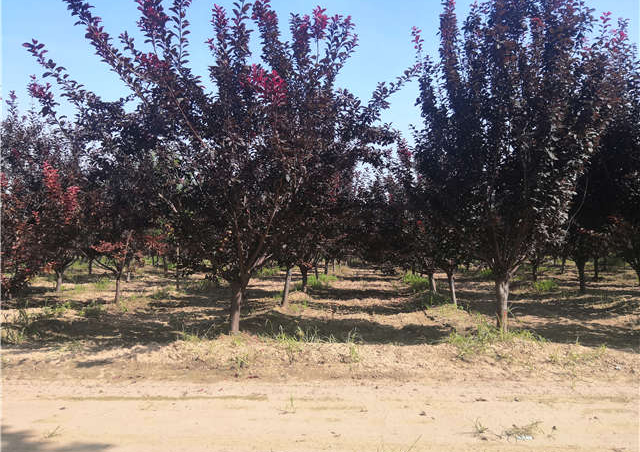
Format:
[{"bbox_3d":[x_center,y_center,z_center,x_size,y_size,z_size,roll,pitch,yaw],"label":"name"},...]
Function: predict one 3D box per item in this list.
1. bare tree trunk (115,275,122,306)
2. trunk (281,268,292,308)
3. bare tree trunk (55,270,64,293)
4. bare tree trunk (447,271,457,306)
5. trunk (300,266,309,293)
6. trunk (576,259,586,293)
[{"bbox_3d":[-5.005,1.602,12.400,0.189,0.795,0.170,0,-3,0],"label":"bare tree trunk"},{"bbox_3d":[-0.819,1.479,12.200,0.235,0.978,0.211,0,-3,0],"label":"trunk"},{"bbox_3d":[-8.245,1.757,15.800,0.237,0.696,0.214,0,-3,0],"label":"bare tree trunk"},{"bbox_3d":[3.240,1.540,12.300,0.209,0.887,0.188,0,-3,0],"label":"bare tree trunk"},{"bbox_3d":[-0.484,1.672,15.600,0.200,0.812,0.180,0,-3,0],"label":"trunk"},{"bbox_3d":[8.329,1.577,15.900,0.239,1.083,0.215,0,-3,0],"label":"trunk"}]

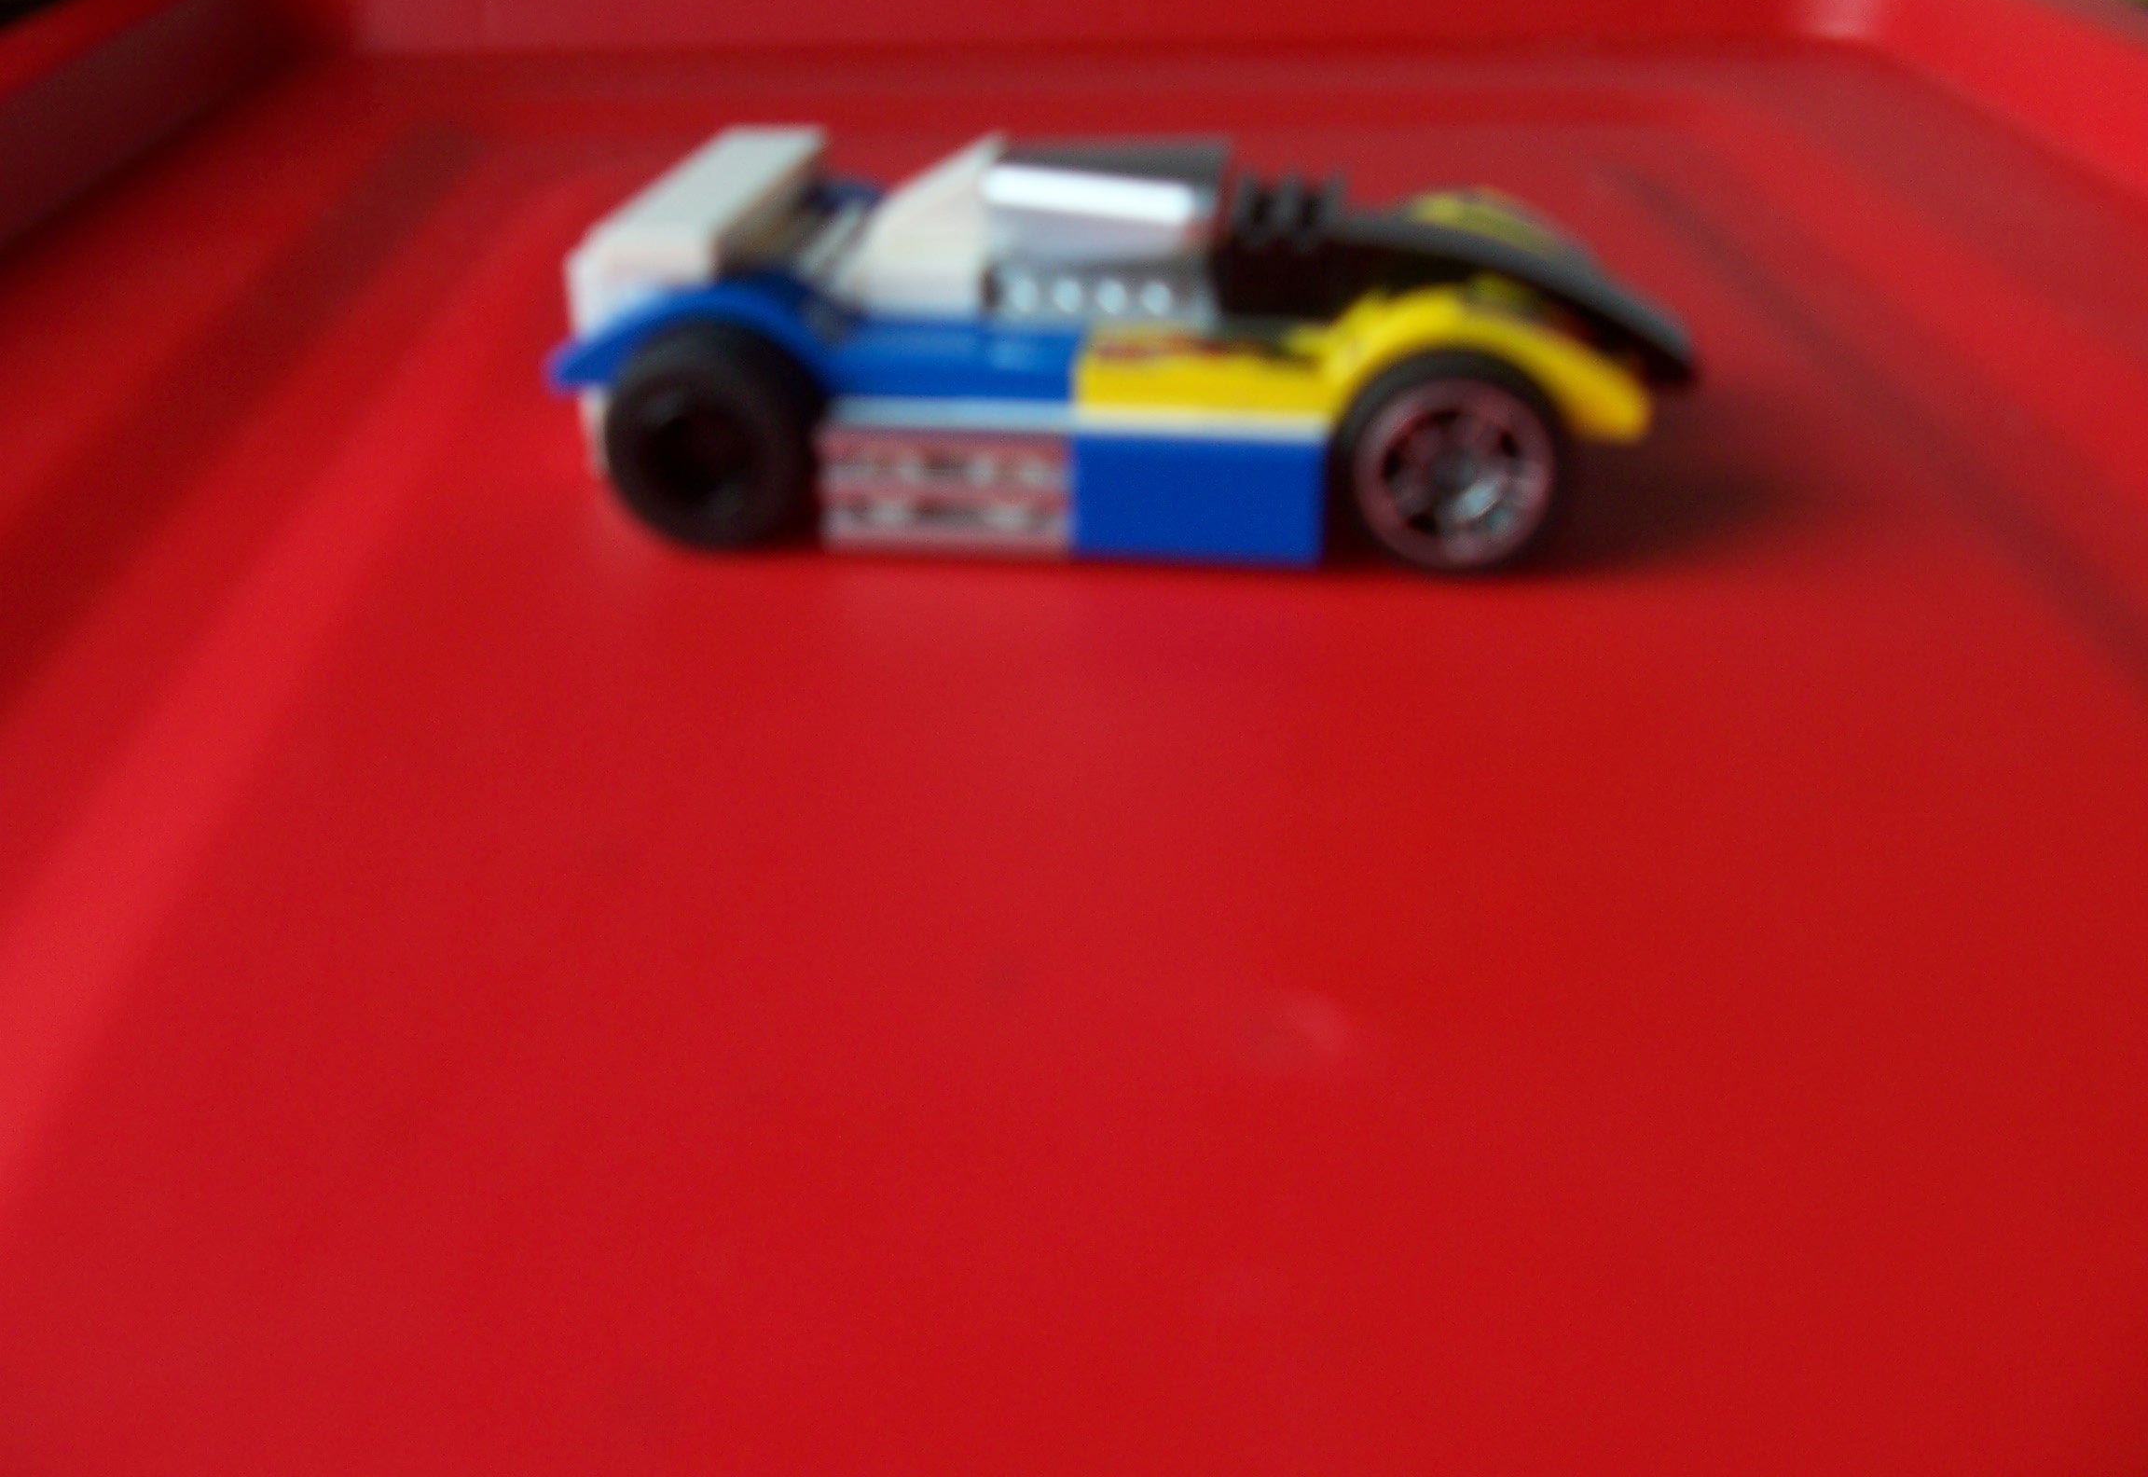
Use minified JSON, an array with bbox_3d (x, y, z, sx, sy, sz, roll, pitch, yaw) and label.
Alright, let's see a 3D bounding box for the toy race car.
[{"bbox_3d":[0.004,-0.028,0.149,0.072,0.023,0.033,2,27,6],"label":"toy race car"}]

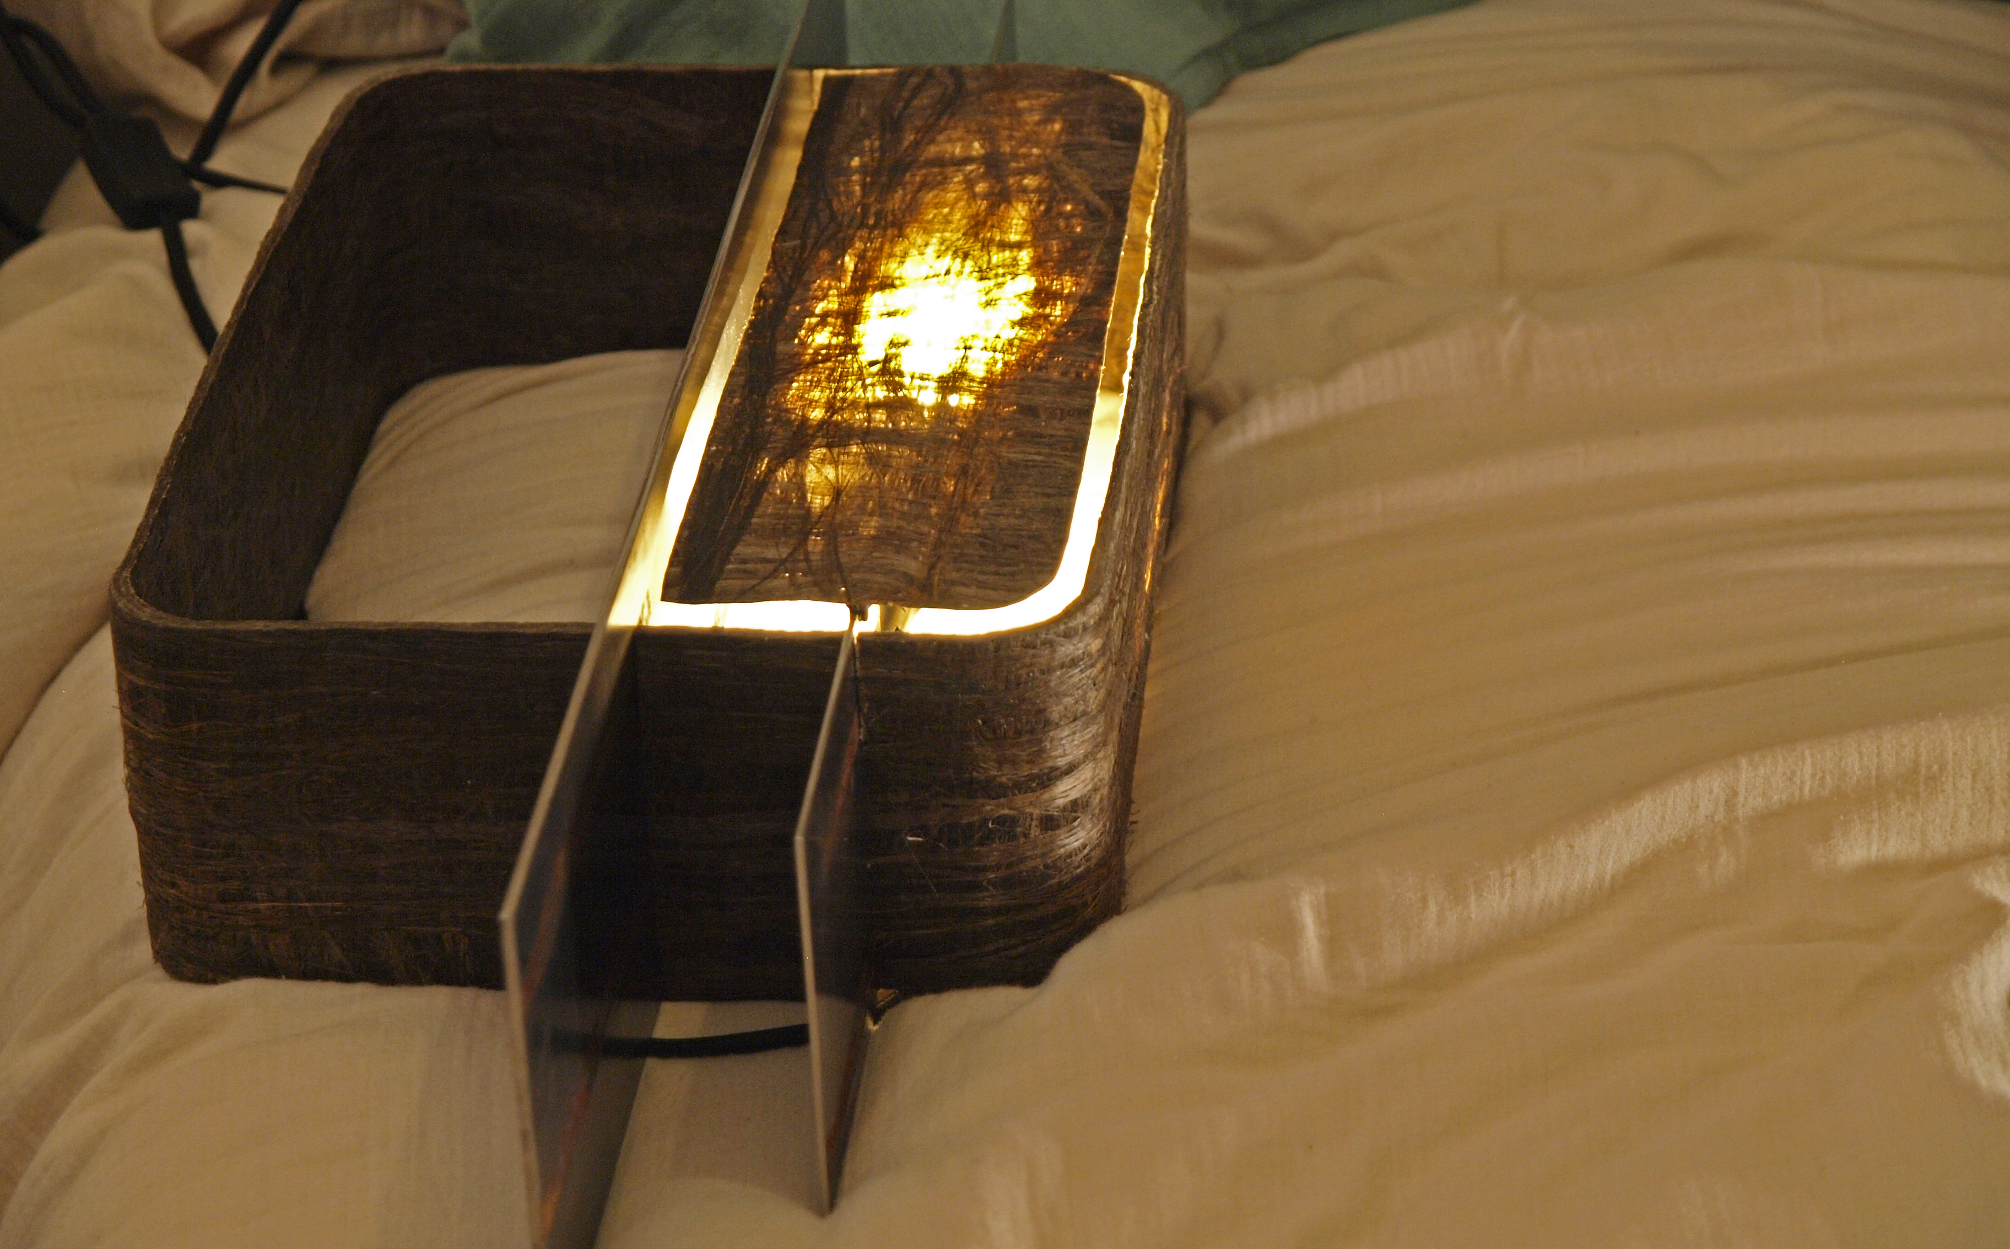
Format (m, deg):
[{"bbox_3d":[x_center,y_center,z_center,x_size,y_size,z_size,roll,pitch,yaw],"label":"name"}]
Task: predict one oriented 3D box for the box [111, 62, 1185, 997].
[{"bbox_3d":[-0.102,-0.042,2.060,0.301,0.125,0.418,1,28,6],"label":"box"}]

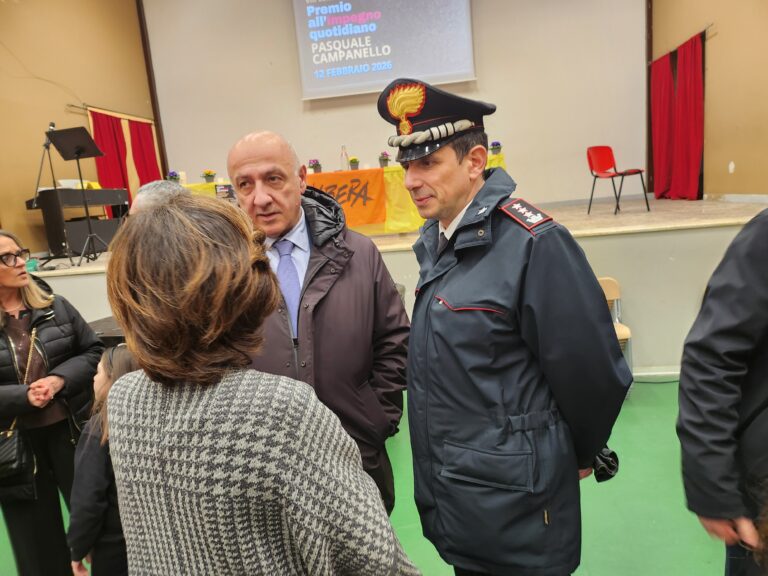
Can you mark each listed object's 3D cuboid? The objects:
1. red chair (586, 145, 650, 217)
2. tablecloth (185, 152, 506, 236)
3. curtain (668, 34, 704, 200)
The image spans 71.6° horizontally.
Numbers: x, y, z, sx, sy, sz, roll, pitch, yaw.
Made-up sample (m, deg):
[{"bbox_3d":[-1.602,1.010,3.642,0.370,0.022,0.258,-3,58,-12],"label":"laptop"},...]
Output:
[{"bbox_3d":[2.687,-1.257,6.142,0.500,0.780,0.520,-7,10,-12],"label":"red chair"},{"bbox_3d":[-0.477,-0.950,6.072,3.620,0.730,0.680,-4,10,8],"label":"tablecloth"},{"bbox_3d":[4.194,-2.296,7.438,0.130,2.110,0.930,-4,10,8],"label":"curtain"}]

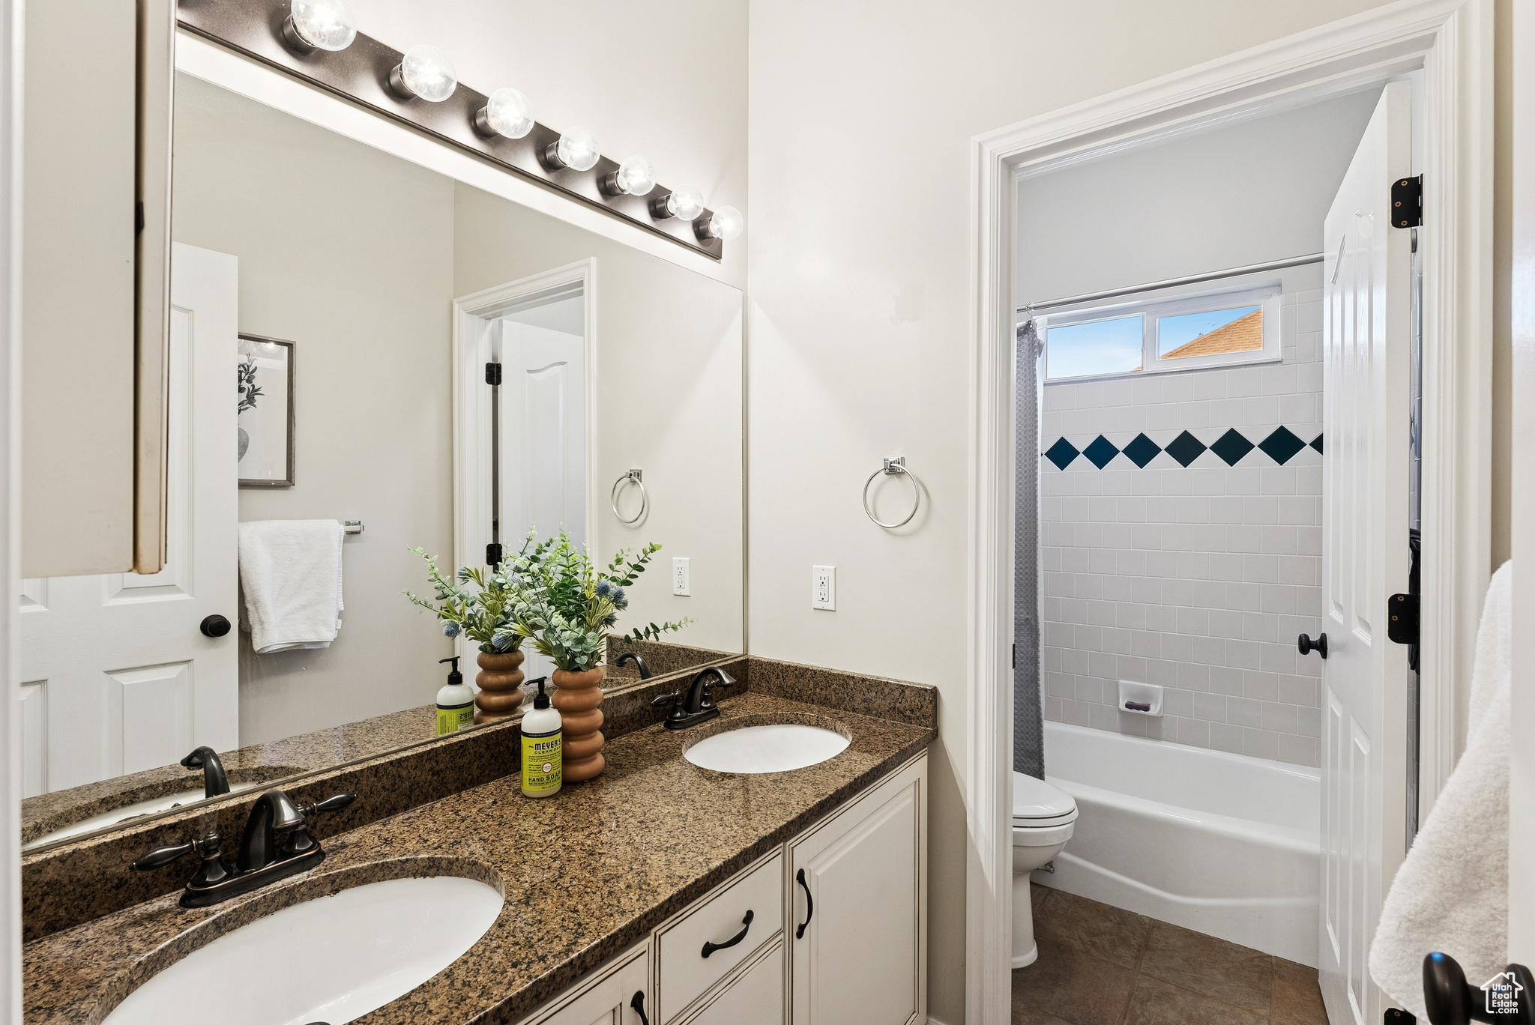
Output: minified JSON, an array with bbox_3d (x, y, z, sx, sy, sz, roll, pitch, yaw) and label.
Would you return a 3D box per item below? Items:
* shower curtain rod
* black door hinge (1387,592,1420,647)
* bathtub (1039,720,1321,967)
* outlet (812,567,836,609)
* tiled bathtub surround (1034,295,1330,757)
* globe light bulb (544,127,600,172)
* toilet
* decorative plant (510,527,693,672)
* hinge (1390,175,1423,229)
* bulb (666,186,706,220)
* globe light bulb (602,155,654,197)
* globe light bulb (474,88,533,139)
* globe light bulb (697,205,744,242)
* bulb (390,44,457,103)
[{"bbox_3d":[1.134,-0.724,2.269,1.520,0.030,0.030,0,0,36],"label":"shower curtain rod"},{"bbox_3d":[1.140,0.191,1.222,0.043,0.089,0.016,0,0,31],"label":"black door hinge"},{"bbox_3d":[1.312,1.103,2.530,1.520,0.337,0.780,0,0,36],"label":"bathtub"},{"bbox_3d":[0.147,0.199,1.790,0.070,0.114,0.009,0,0,36],"label":"outlet"},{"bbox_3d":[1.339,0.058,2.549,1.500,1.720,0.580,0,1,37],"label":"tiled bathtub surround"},{"bbox_3d":[-0.385,-0.722,1.365,0.110,0.080,0.080,0,0,36],"label":"globe light bulb"},{"bbox_3d":[0.616,0.919,2.200,0.720,0.740,0.430,0,1,37],"label":"toilet"},{"bbox_3d":[-0.317,0.159,1.296,0.300,0.280,0.290,0,0,0],"label":"decorative plant"},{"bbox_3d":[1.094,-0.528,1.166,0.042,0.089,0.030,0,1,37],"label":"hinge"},{"bbox_3d":[-0.195,-0.730,1.614,0.095,0.080,0.080,0,0,36],"label":"bulb"},{"bbox_3d":[-0.292,-0.723,1.478,0.110,0.080,0.080,0,1,37],"label":"globe light bulb"},{"bbox_3d":[-0.474,-0.719,1.239,0.110,0.080,0.080,0,1,37],"label":"globe light bulb"},{"bbox_3d":[-0.112,-0.724,1.716,0.110,0.080,0.080,0,1,37],"label":"globe light bulb"},{"bbox_3d":[-0.561,-0.715,1.121,0.110,0.080,0.080,0,0,36],"label":"bulb"}]

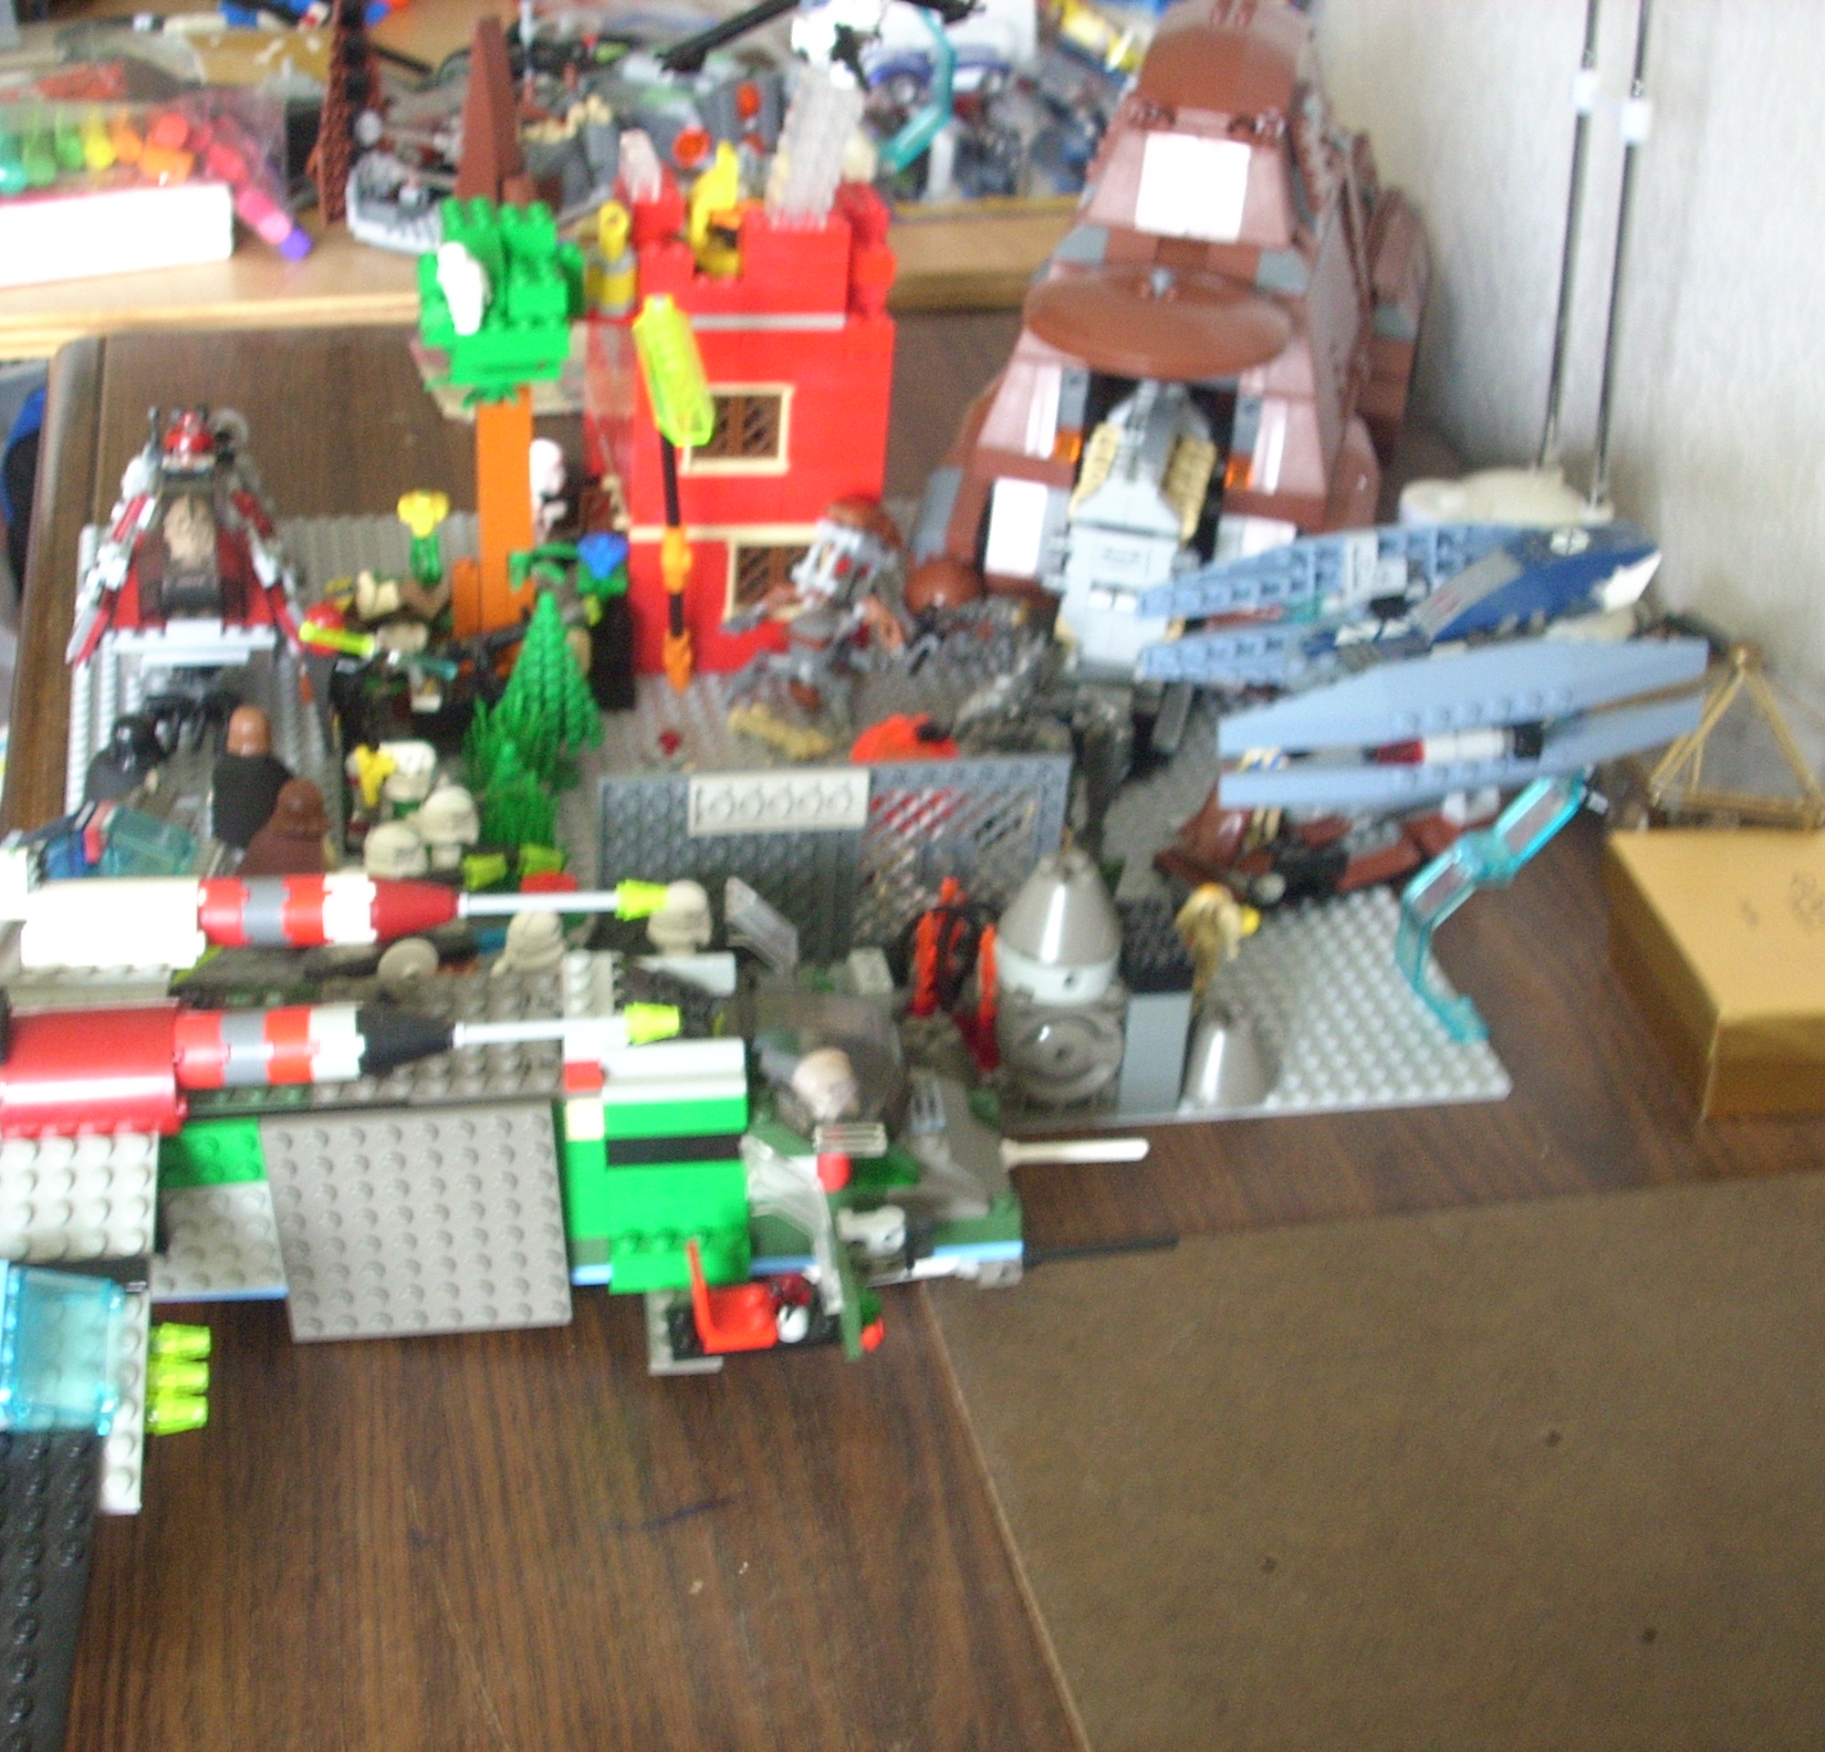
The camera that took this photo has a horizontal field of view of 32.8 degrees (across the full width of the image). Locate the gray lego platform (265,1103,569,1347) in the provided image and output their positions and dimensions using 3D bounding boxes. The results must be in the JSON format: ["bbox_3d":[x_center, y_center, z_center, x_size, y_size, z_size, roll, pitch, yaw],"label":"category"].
[{"bbox_3d":[-0.111,0.079,0.700,0.064,0.064,0.005,-3,36,-4],"label":"gray lego platform"}]

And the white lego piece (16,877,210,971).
[{"bbox_3d":[-0.183,0.009,0.717,0.040,0.017,0.030,-3,13,-4],"label":"white lego piece"}]

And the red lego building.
[{"bbox_3d":[-0.058,-0.147,1.002,0.089,0.157,0.048,-3,32,-12],"label":"red lego building"}]

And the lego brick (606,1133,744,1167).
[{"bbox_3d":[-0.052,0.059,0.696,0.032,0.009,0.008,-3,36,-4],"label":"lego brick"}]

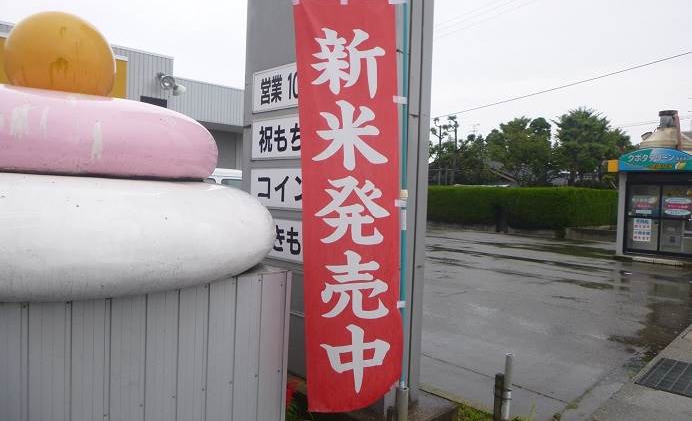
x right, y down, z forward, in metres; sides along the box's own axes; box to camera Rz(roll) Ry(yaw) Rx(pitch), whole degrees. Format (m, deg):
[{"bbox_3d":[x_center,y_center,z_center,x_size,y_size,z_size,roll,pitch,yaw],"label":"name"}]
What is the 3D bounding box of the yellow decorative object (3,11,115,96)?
[{"bbox_3d":[-1.422,-0.757,2.490,0.480,0.450,0.480,0,3,-45],"label":"yellow decorative object"}]

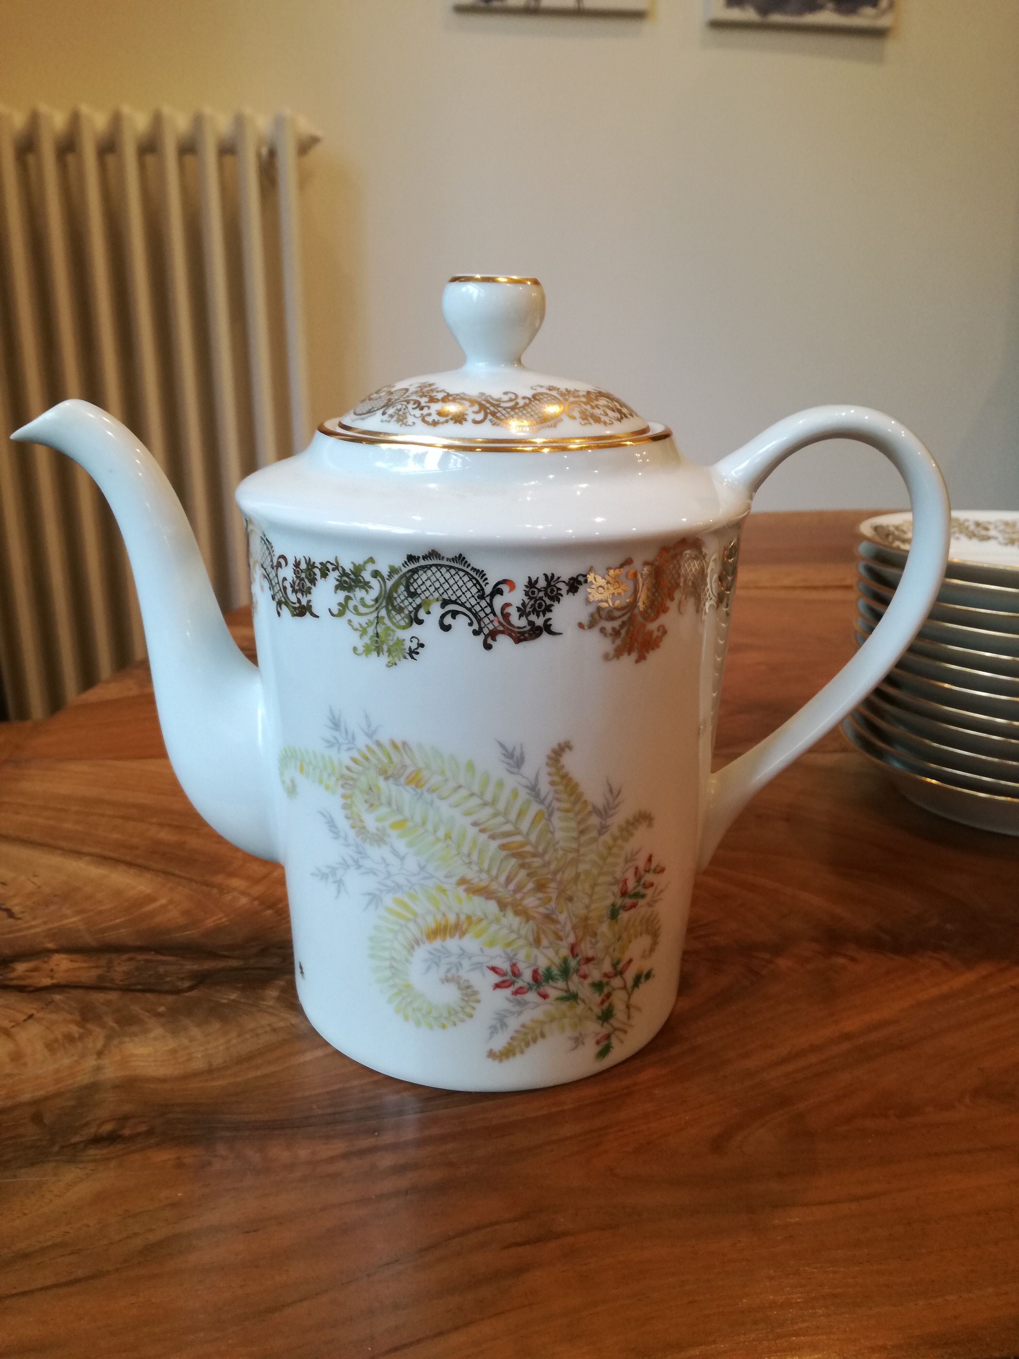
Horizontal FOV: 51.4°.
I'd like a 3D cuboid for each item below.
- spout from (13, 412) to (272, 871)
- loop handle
[{"bbox_3d":[-0.107,-0.011,0.324,0.076,0.145,0.037,2,19,5],"label":"spout"},{"bbox_3d":[0.090,-0.006,0.307,0.064,0.143,0.014,2,19,5],"label":"loop handle"}]

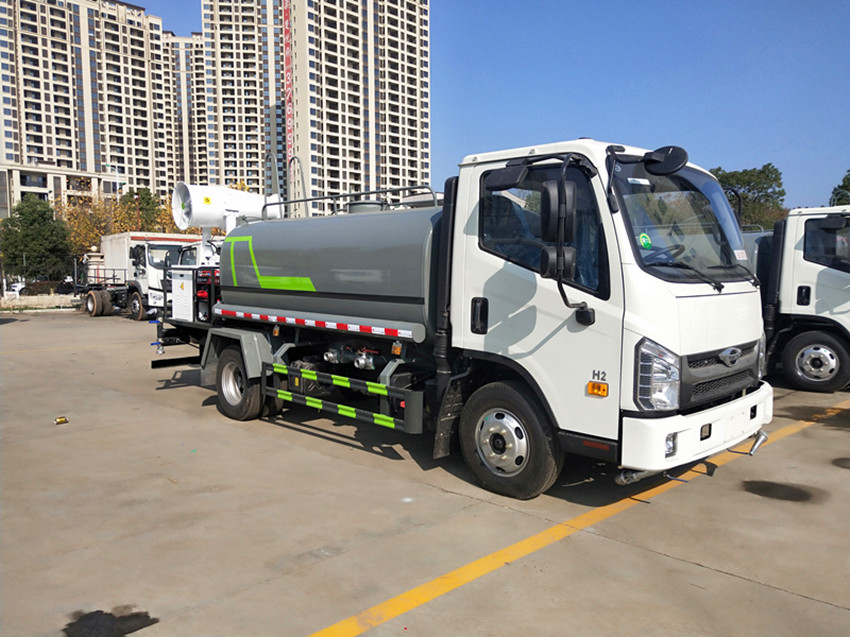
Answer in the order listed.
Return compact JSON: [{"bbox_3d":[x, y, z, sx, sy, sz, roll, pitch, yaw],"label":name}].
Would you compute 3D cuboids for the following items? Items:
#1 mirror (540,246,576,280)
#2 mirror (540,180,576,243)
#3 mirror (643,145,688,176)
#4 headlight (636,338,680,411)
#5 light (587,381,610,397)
[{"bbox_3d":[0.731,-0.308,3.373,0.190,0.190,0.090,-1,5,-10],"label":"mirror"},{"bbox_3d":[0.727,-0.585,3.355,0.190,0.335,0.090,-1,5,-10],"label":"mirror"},{"bbox_3d":[1.281,-0.837,3.249,0.220,0.220,0.075,1,-40,15],"label":"mirror"},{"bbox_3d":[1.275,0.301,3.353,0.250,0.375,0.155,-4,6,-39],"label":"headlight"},{"bbox_3d":[0.972,0.398,3.437,0.120,0.075,0.030,5,7,45],"label":"light"}]

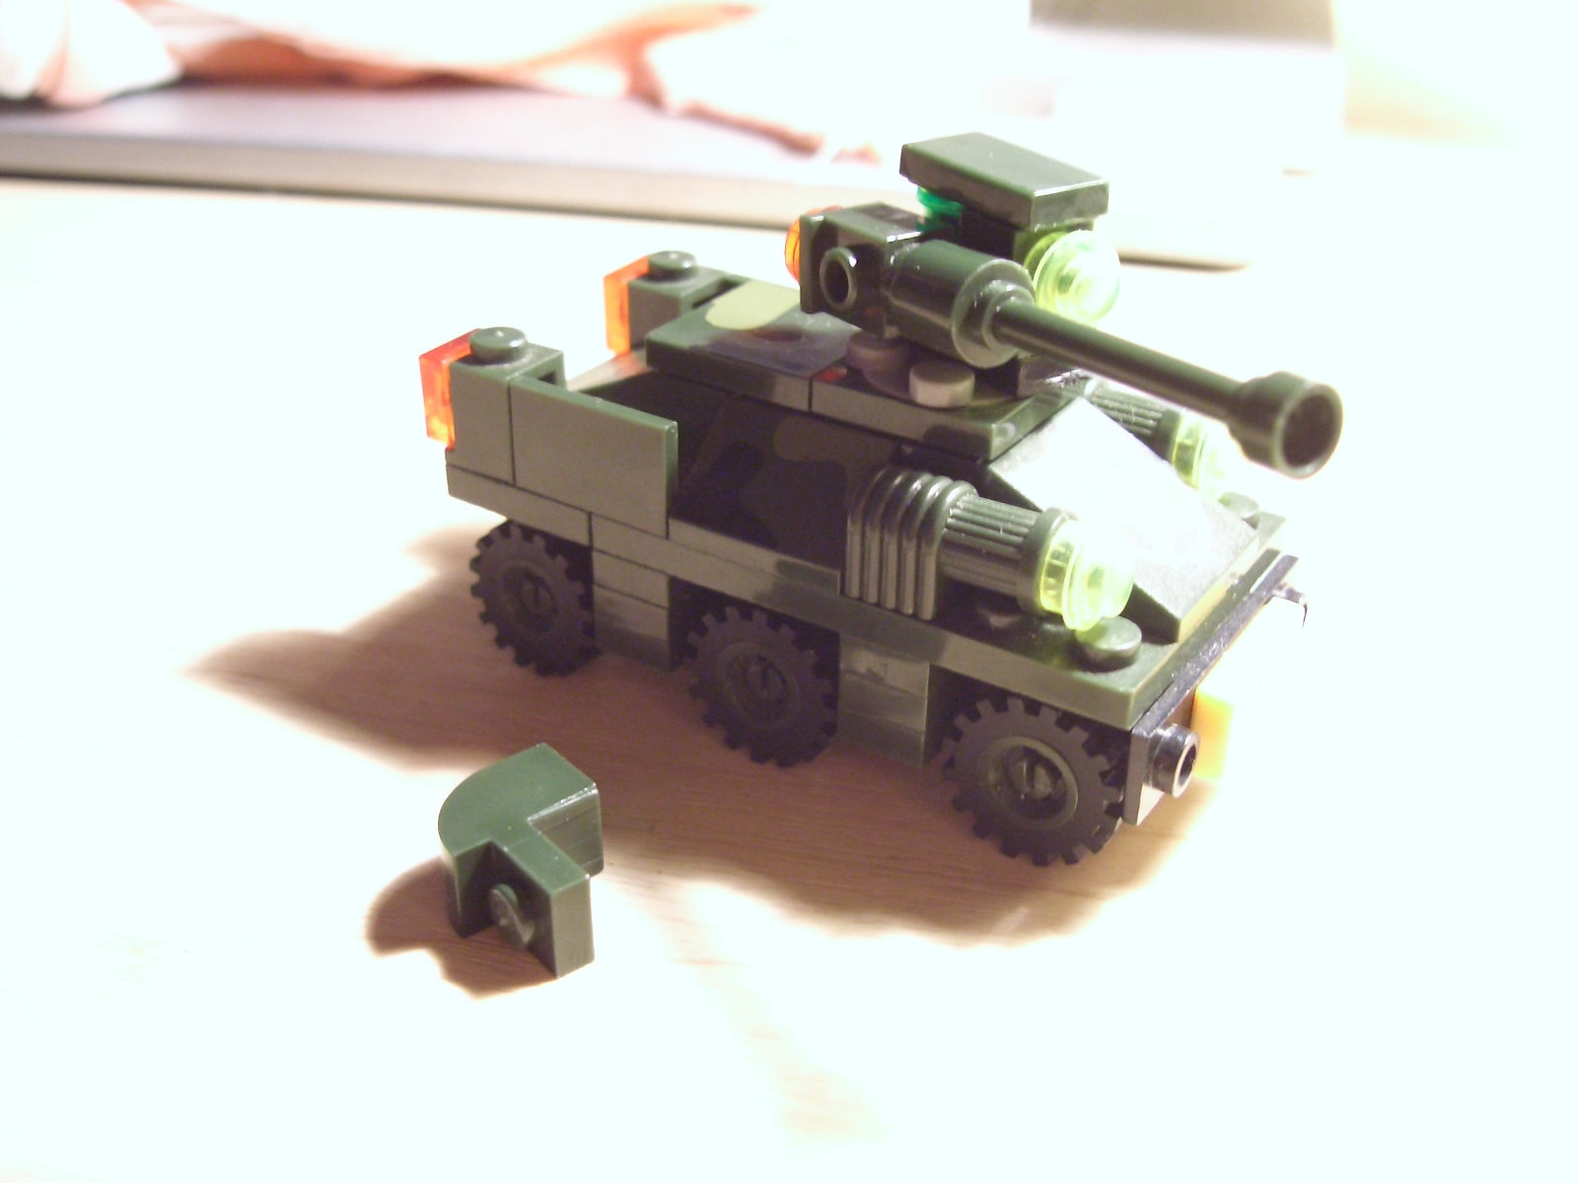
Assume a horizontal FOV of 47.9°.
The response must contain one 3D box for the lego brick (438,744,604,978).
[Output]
[{"bbox_3d":[-0.019,0.020,0.131,0.013,0.008,0.016,-21,37,-34],"label":"lego brick"}]

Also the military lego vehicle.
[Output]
[{"bbox_3d":[0.008,-0.010,0.144,0.076,0.049,0.037,19,34,28],"label":"military lego vehicle"}]

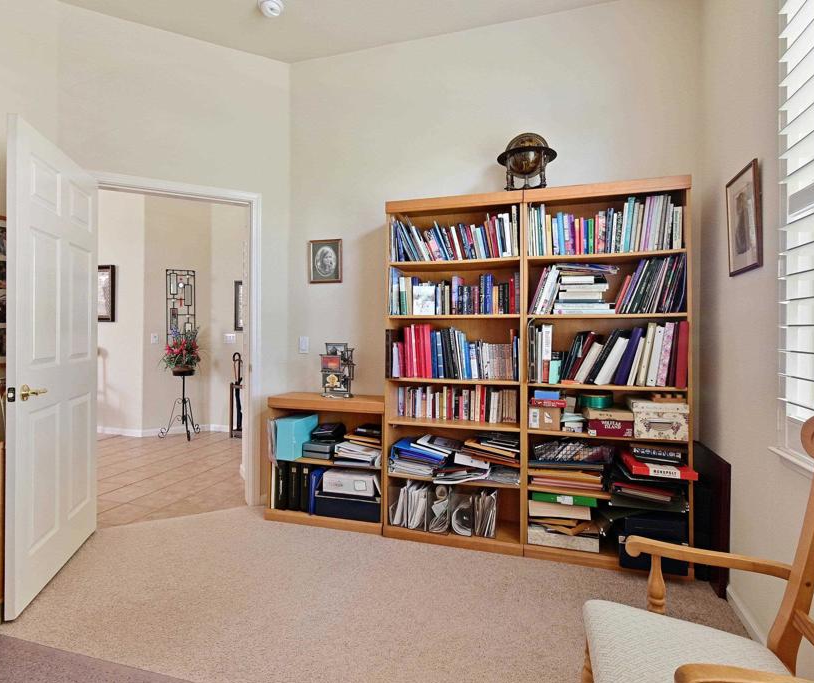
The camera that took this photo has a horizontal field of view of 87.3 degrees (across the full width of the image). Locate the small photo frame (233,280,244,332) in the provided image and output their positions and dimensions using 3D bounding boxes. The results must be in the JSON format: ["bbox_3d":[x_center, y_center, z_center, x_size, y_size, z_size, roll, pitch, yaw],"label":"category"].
[{"bbox_3d":[-1.728,-0.395,4.703,0.398,0.555,0.030,0,1,16],"label":"small photo frame"}]

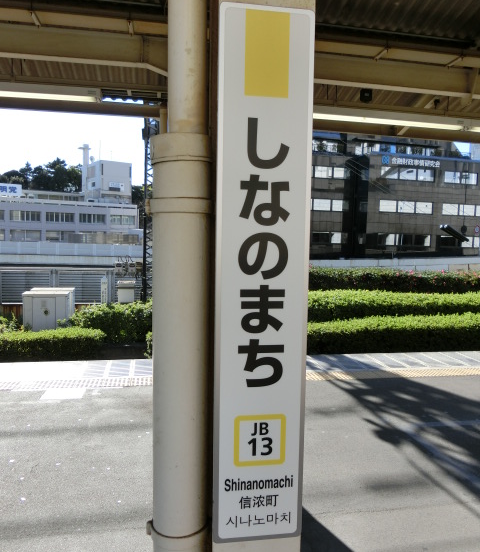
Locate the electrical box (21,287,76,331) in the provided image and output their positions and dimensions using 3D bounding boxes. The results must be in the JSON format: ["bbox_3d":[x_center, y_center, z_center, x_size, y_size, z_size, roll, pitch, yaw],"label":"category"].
[{"bbox_3d":[-5.075,0.994,12.381,1.116,1.278,0.928,0,4,-9],"label":"electrical box"}]

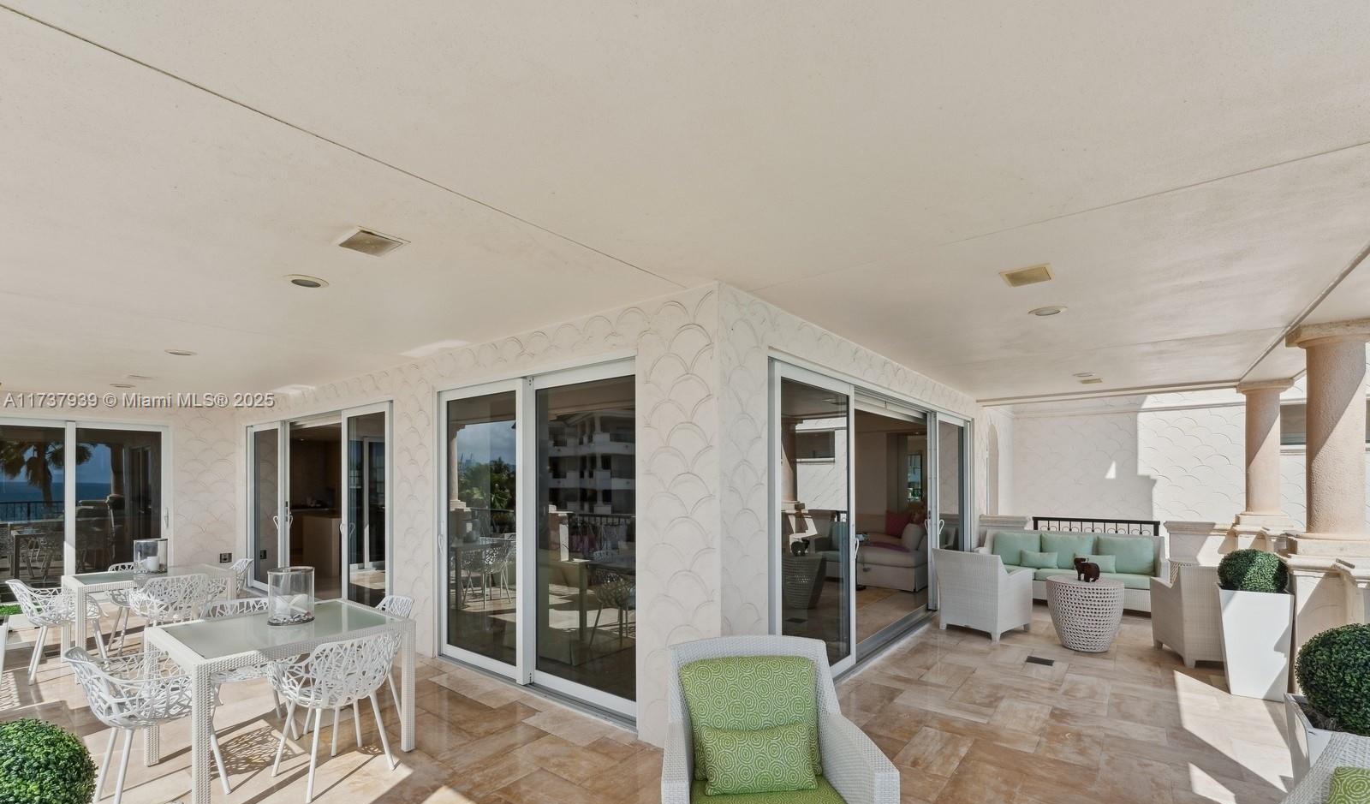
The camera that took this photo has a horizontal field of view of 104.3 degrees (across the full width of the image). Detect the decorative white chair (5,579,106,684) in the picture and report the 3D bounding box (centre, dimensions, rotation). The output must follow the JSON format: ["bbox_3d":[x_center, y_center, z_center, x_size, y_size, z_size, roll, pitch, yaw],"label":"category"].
[{"bbox_3d":[-5.098,1.806,4.329,0.570,0.810,0.560,-3,-5,38],"label":"decorative white chair"}]

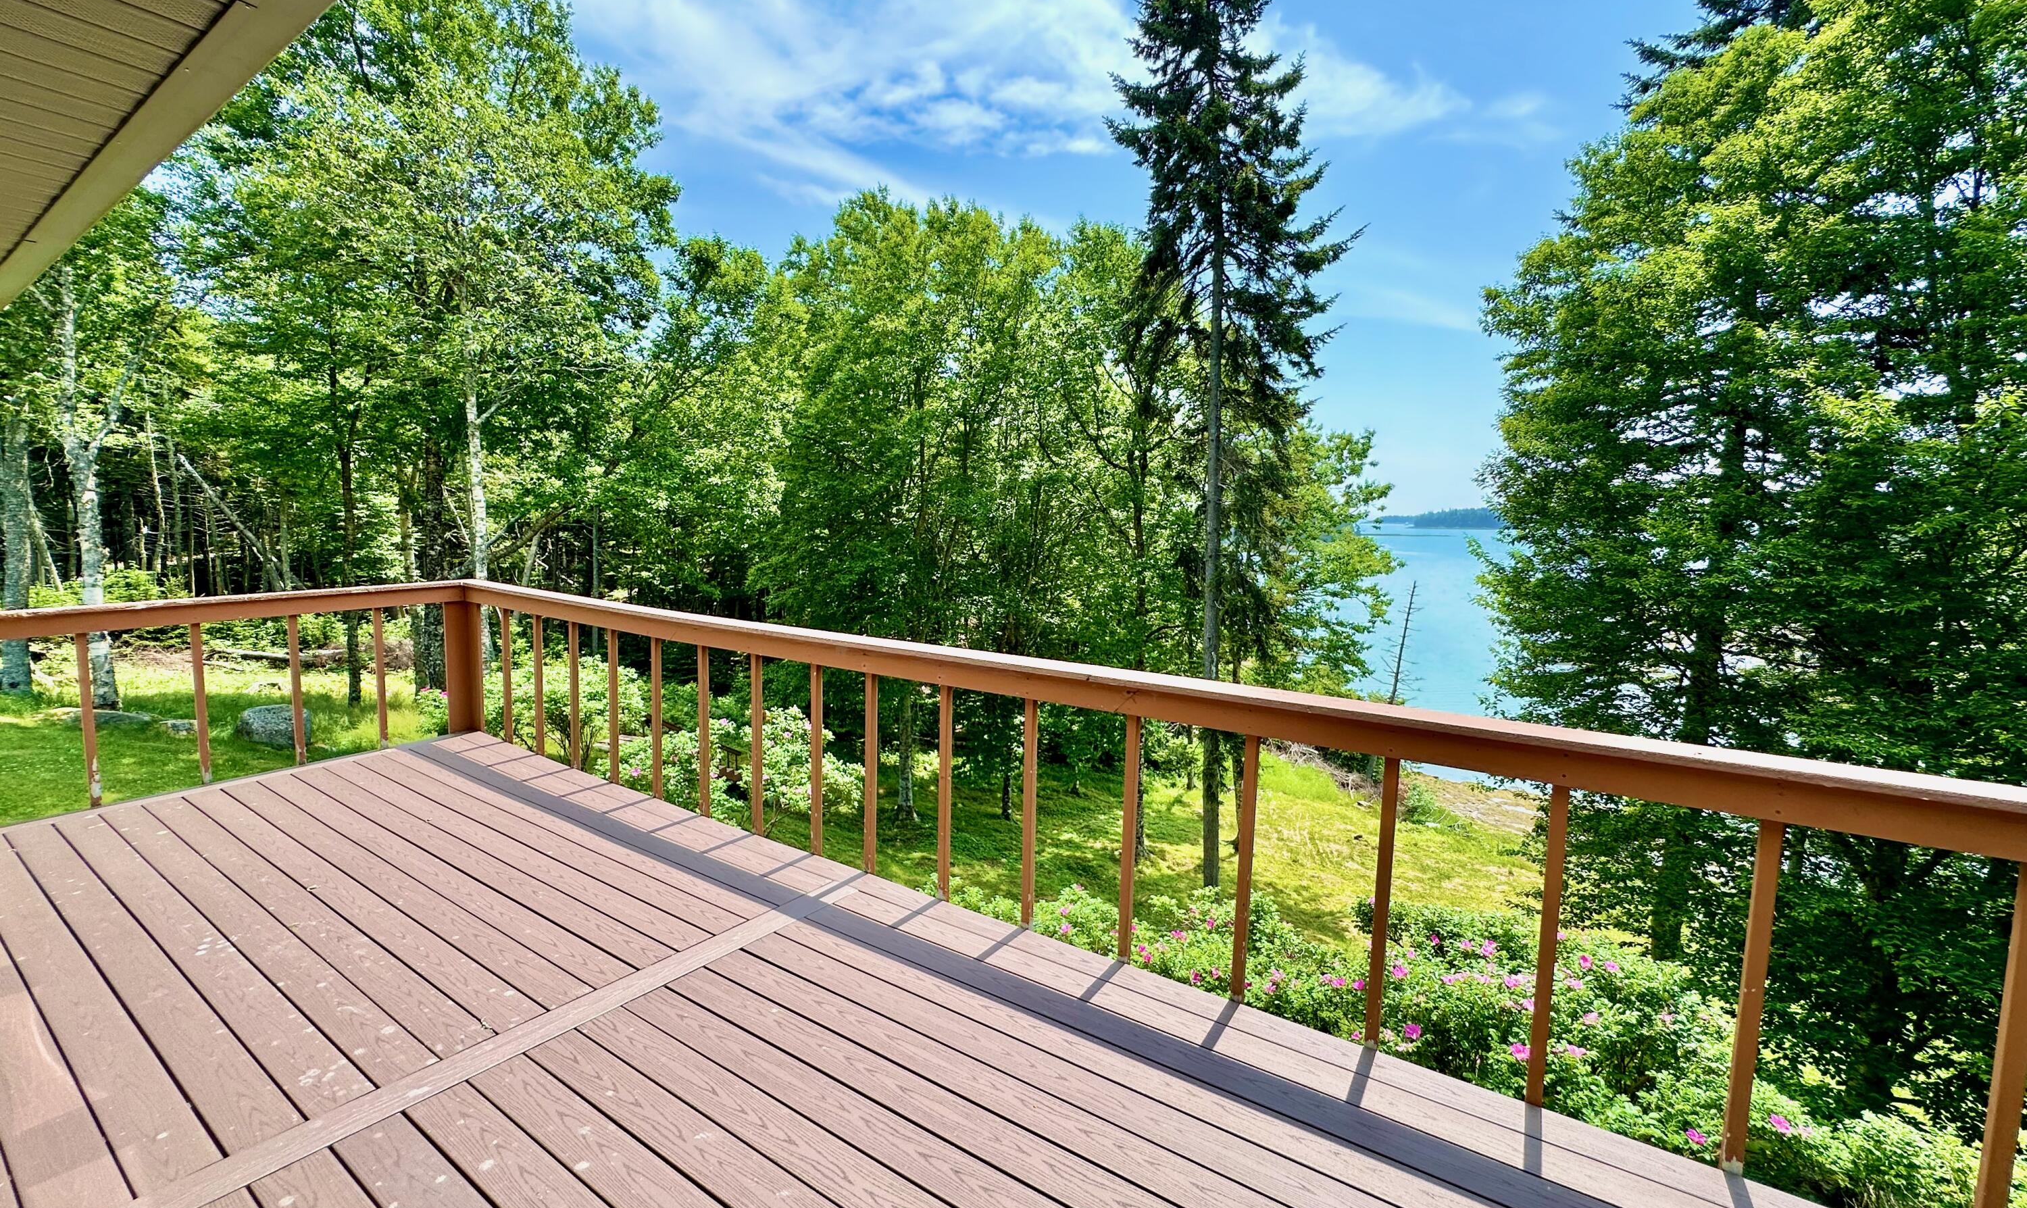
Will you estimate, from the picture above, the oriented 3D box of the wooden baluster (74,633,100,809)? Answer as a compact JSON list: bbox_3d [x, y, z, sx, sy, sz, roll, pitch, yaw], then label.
[{"bbox_3d":[-4.567,0.562,4.051,0.041,0.910,0.041,5,7,33],"label":"wooden baluster"}]

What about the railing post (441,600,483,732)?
[{"bbox_3d":[-3.650,0.408,5.468,0.155,0.930,0.155,5,7,33],"label":"railing post"}]

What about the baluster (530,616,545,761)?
[{"bbox_3d":[-2.912,0.488,5.040,0.041,0.910,0.041,5,7,33],"label":"baluster"}]

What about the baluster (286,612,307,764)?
[{"bbox_3d":[-4.140,0.488,4.746,0.041,0.910,0.041,5,7,33],"label":"baluster"}]

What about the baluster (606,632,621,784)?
[{"bbox_3d":[-2.234,0.566,4.592,0.041,0.910,0.041,5,7,33],"label":"baluster"}]

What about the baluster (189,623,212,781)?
[{"bbox_3d":[-4.355,0.525,4.398,0.041,0.910,0.041,5,7,33],"label":"baluster"}]

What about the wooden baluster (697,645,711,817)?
[{"bbox_3d":[-1.561,0.633,4.144,0.041,0.910,0.041,5,7,33],"label":"wooden baluster"}]

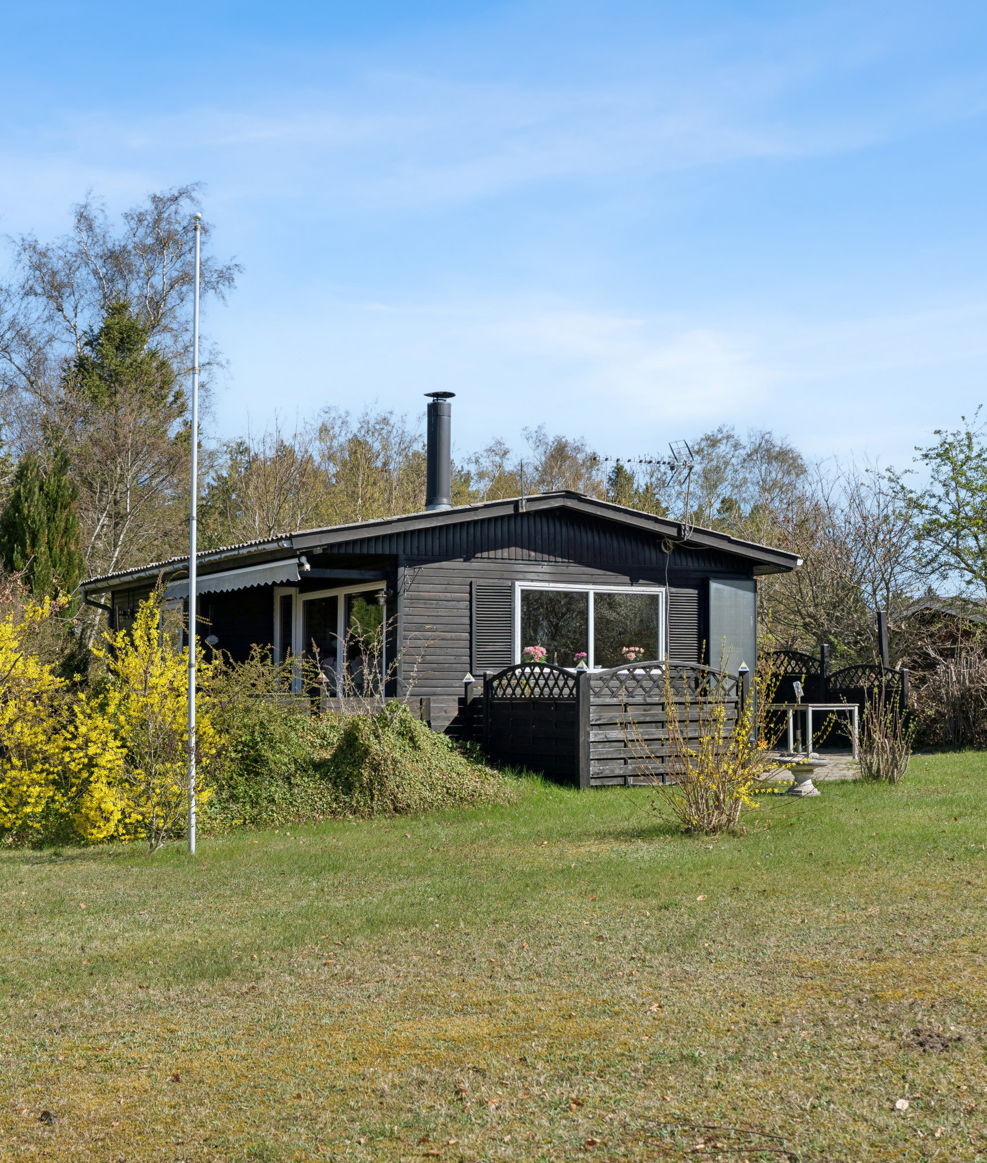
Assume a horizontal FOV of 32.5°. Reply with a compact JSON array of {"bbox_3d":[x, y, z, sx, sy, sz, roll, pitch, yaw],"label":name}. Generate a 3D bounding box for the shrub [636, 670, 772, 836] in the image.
[{"bbox_3d":[1.654,1.317,13.343,1.069,1.239,1.069,0,-4,0],"label":"shrub"}]

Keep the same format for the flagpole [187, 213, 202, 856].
[{"bbox_3d":[-2.261,-0.388,12.865,0.060,4.892,0.060,0,-4,0],"label":"flagpole"}]

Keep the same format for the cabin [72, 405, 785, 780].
[{"bbox_3d":[-1.351,0.099,24.397,6.894,4.432,9.652,2,-4,-27],"label":"cabin"}]

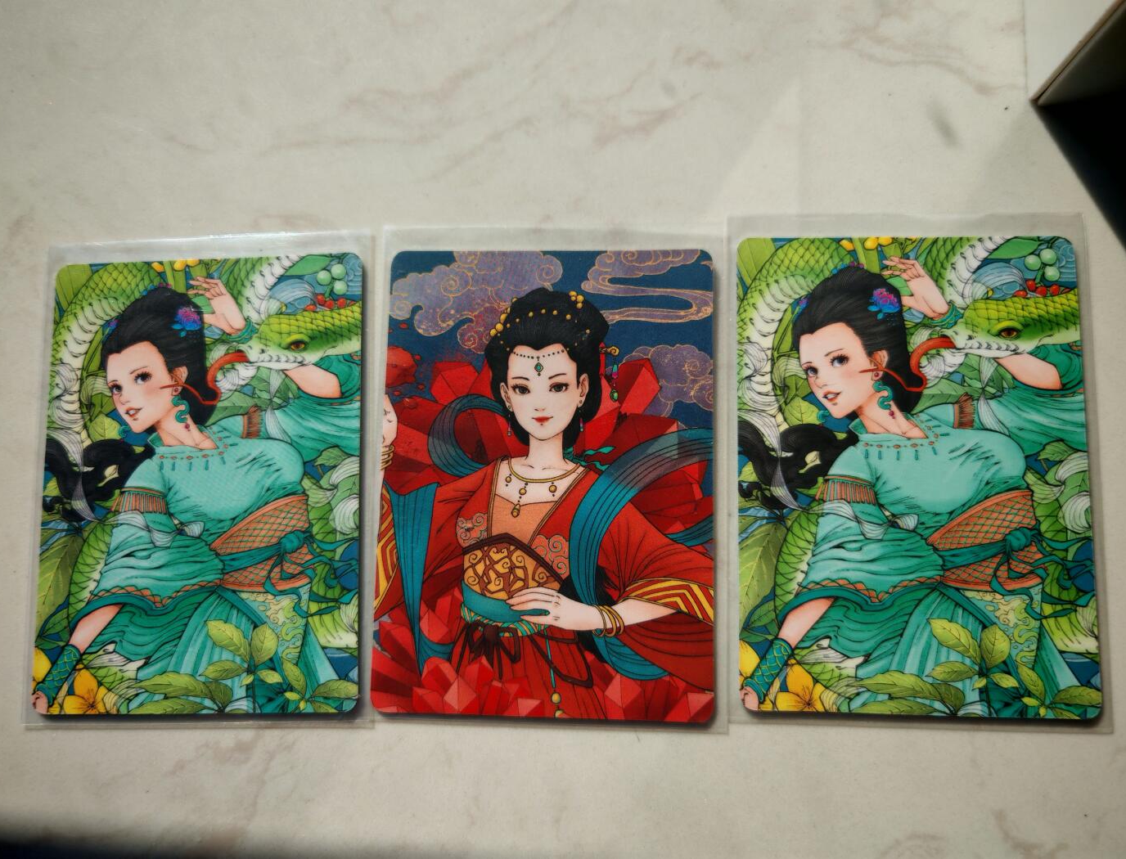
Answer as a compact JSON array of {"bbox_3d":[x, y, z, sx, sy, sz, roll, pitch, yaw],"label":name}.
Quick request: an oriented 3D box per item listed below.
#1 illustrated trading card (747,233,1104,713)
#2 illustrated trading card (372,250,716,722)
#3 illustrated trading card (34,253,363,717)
[{"bbox_3d":[0.064,0.007,0.165,0.063,0.001,0.088,1,83,4],"label":"illustrated trading card"},{"bbox_3d":[-0.003,0.009,0.169,0.063,0.001,0.088,1,83,4],"label":"illustrated trading card"},{"bbox_3d":[-0.070,0.010,0.173,0.063,0.001,0.088,-2,82,4],"label":"illustrated trading card"}]

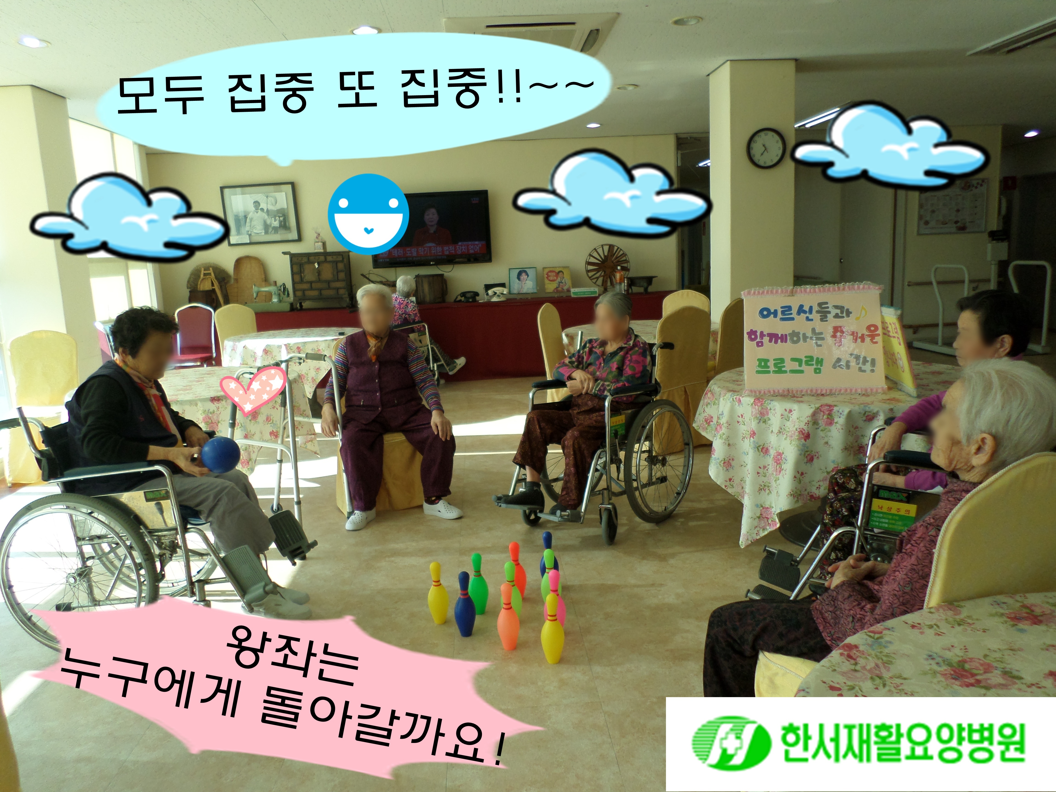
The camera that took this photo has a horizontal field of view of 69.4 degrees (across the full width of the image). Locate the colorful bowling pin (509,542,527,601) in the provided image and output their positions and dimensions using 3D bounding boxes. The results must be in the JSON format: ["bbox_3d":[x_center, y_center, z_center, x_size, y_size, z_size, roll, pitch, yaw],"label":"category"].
[{"bbox_3d":[-0.044,0.663,2.879,0.076,0.232,0.076,-3,10,0],"label":"colorful bowling pin"}]

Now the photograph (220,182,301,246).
[{"bbox_3d":[-3.096,-2.108,8.874,0.840,0.670,0.030,-4,12,-2],"label":"photograph"}]

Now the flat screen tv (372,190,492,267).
[{"bbox_3d":[-1.141,-1.945,8.926,1.395,0.826,0.080,-3,11,-2],"label":"flat screen tv"}]

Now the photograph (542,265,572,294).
[{"bbox_3d":[0.341,-1.333,8.750,0.312,0.302,0.025,-3,-4,-4],"label":"photograph"}]

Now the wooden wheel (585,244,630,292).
[{"bbox_3d":[0.963,-1.546,9.192,0.535,0.560,0.150,-3,9,-4],"label":"wooden wheel"}]

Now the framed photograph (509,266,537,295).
[{"bbox_3d":[-0.052,-1.313,8.720,0.318,0.305,0.025,-3,-4,-4],"label":"framed photograph"}]

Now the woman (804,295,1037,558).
[{"bbox_3d":[1.188,0.238,2.308,0.692,1.105,0.506,2,11,26],"label":"woman"}]

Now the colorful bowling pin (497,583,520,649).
[{"bbox_3d":[-0.064,0.728,2.514,0.076,0.232,0.076,-3,10,0],"label":"colorful bowling pin"}]

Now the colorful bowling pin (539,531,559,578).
[{"bbox_3d":[0.082,0.640,2.987,0.074,0.237,0.074,-3,10,0],"label":"colorful bowling pin"}]

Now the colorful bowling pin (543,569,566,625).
[{"bbox_3d":[0.093,0.712,2.626,0.076,0.235,0.076,-2,9,1],"label":"colorful bowling pin"}]

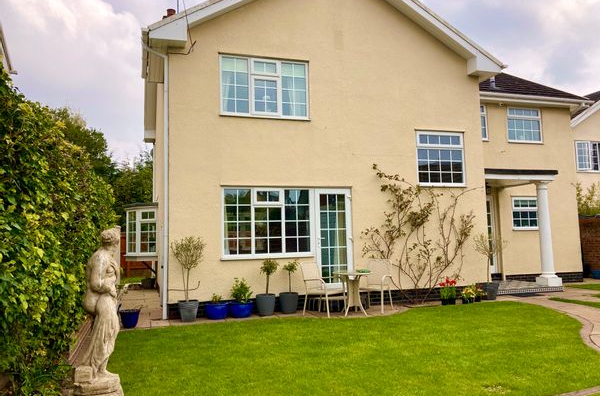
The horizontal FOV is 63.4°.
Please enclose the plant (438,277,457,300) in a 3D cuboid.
[{"bbox_3d":[2.988,1.848,9.890,0.359,0.435,0.313,0,-6,-18],"label":"plant"}]

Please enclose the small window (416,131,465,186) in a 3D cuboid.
[{"bbox_3d":[3.102,-0.851,10.662,1.220,1.220,0.130,0,-5,-18],"label":"small window"}]

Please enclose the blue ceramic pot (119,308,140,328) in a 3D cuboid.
[{"bbox_3d":[-2.743,1.934,7.831,0.335,0.295,0.335,0,-5,-18],"label":"blue ceramic pot"}]

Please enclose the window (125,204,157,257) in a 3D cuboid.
[{"bbox_3d":[-4.745,1.006,14.515,0.950,1.520,1.900,0,-5,-18],"label":"window"}]

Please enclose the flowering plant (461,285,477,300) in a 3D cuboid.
[{"bbox_3d":[3.487,1.960,10.065,0.313,0.285,0.276,0,-6,-18],"label":"flowering plant"}]

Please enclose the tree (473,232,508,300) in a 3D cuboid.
[{"bbox_3d":[4.126,1.479,10.603,0.727,1.443,0.690,0,-6,-18],"label":"tree"}]

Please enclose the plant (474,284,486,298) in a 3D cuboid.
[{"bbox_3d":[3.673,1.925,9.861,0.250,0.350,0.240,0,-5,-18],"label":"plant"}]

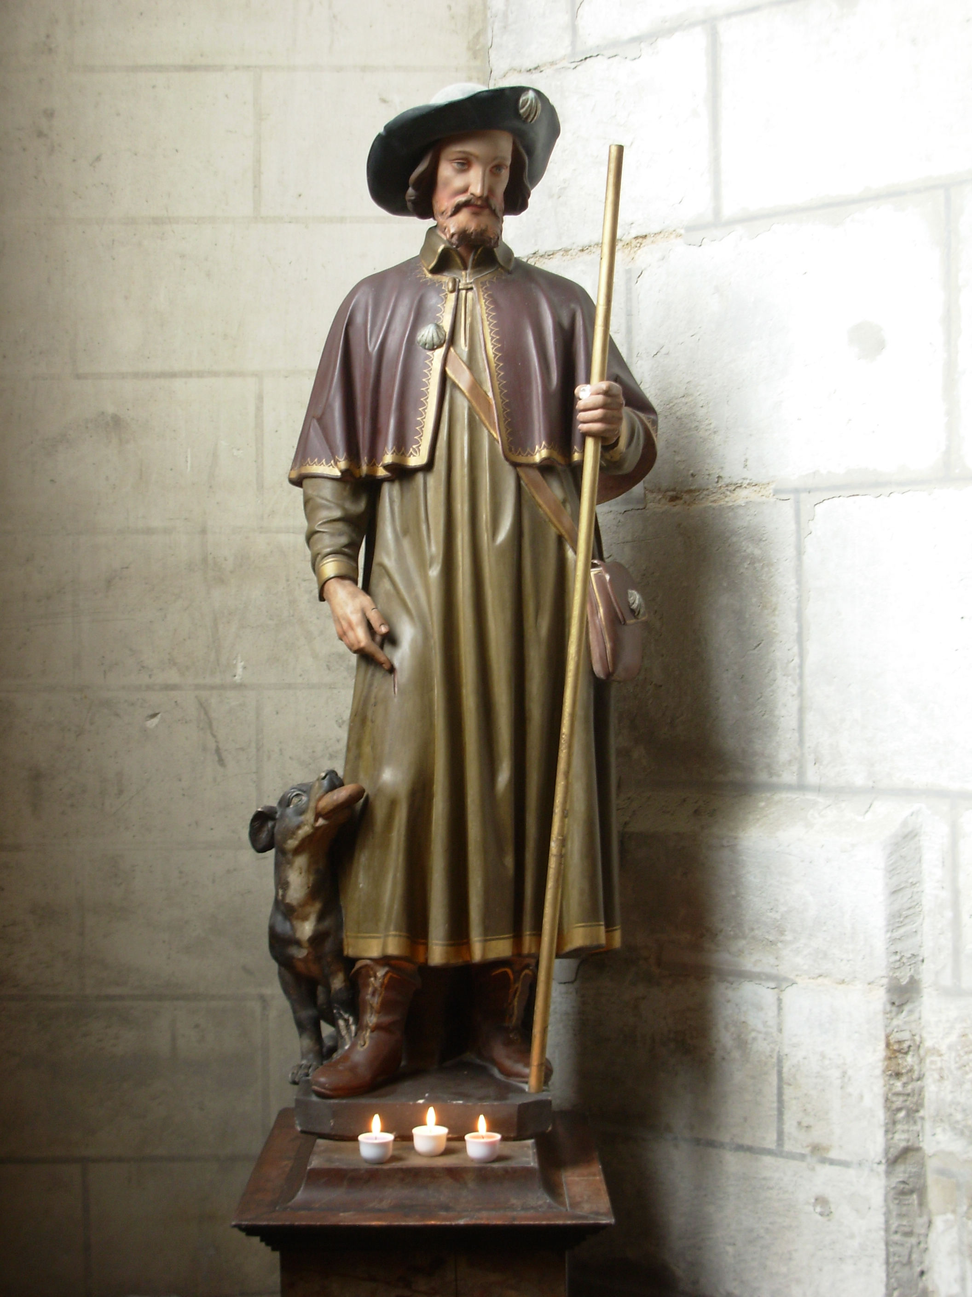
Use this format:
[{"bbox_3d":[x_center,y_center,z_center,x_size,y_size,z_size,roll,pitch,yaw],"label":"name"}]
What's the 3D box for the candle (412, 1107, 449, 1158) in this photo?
[{"bbox_3d":[-0.073,0.632,2.850,0.047,0.063,0.047,0,0,0],"label":"candle"}]

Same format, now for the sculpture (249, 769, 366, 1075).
[{"bbox_3d":[-0.250,0.392,3.150,0.168,0.440,0.260,0,0,-2],"label":"sculpture"}]

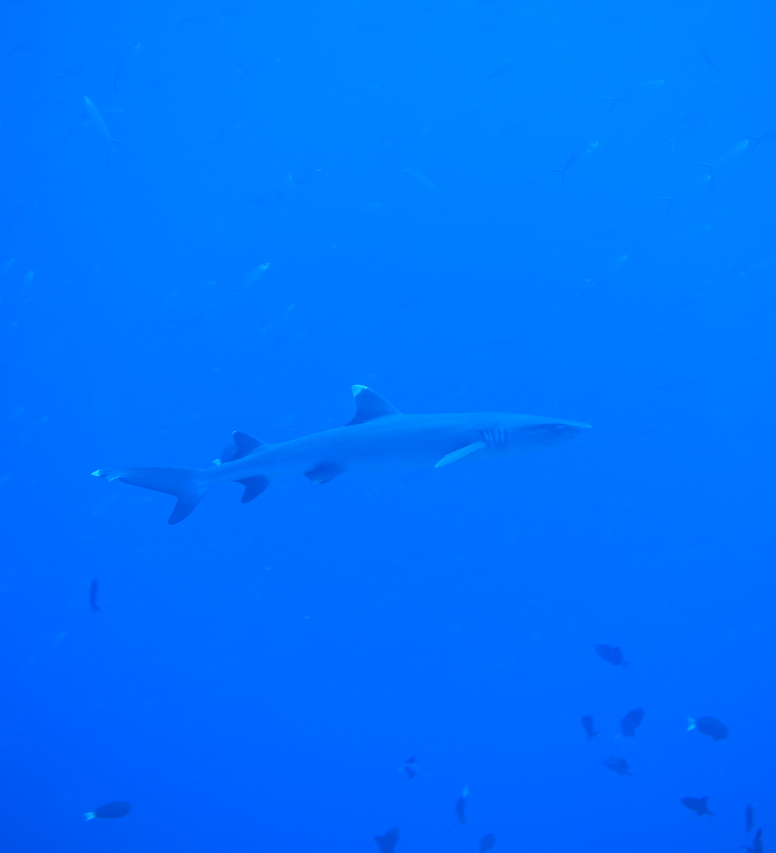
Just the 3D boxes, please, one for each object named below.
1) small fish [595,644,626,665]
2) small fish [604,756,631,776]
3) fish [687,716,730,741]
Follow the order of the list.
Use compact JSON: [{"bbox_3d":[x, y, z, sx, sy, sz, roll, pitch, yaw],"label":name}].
[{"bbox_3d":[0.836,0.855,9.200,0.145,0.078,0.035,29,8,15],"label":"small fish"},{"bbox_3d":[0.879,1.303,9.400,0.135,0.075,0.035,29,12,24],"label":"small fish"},{"bbox_3d":[1.176,1.108,9.000,0.165,0.080,0.035,17,0,0],"label":"fish"}]

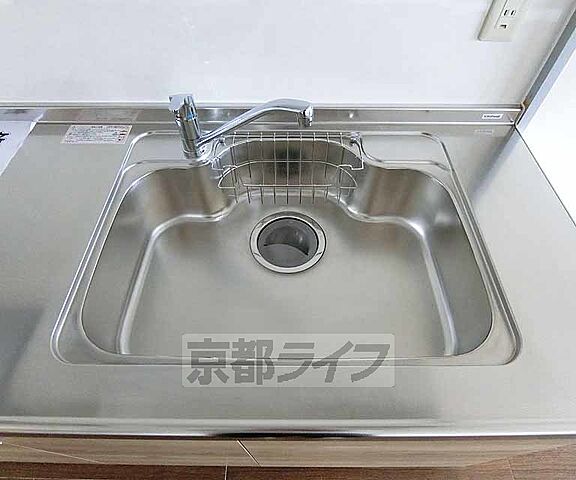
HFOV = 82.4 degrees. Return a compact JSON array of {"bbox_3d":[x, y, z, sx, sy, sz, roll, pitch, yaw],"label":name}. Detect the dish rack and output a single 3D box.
[{"bbox_3d":[0.001,-0.163,0.770,0.315,0.116,0.117,0,54,0],"label":"dish rack"}]

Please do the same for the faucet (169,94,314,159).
[{"bbox_3d":[-0.088,-0.217,0.658,0.276,0.130,0.055,7,54,5],"label":"faucet"}]

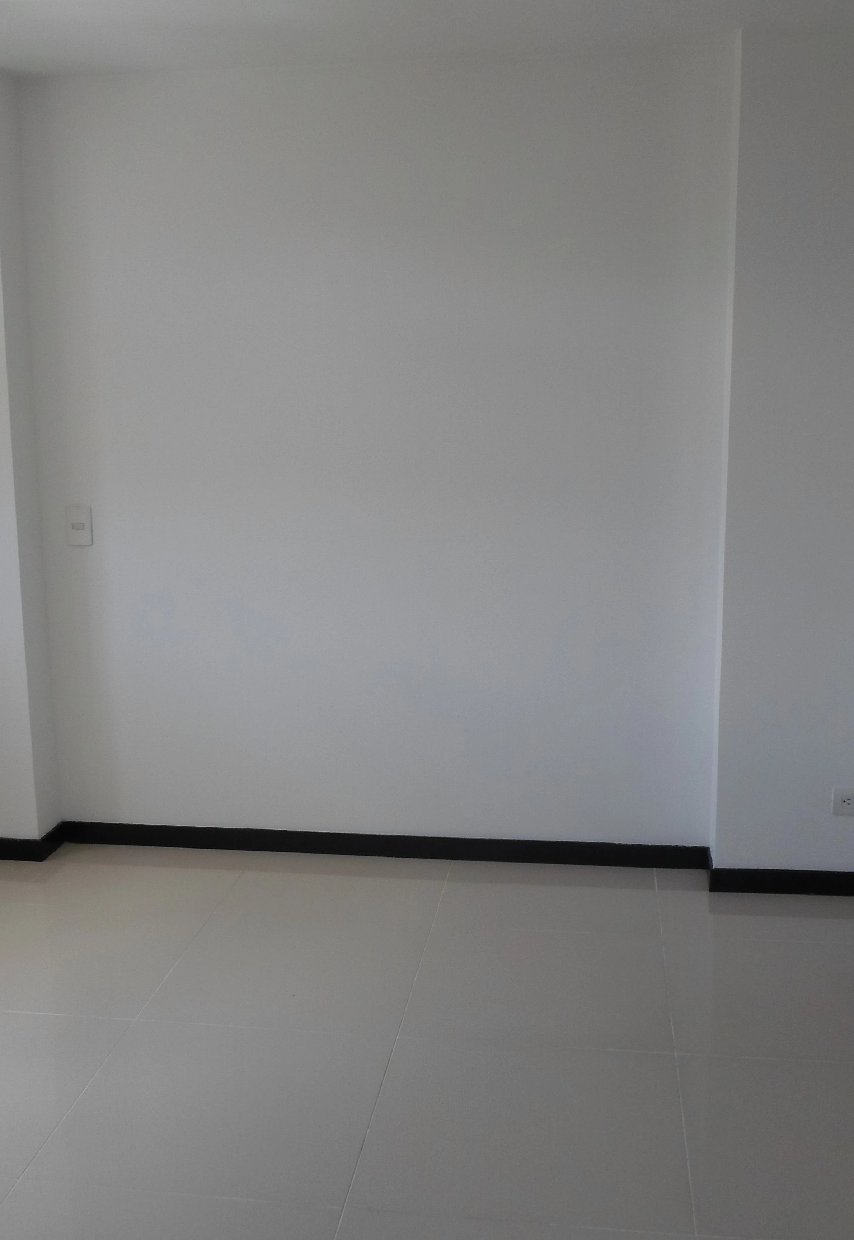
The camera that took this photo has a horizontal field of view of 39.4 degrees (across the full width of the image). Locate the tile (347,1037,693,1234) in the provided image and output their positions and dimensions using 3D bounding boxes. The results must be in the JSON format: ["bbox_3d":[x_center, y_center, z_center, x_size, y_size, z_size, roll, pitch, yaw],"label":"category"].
[{"bbox_3d":[0.197,0.988,2.340,0.602,0.010,0.592,1,10,8],"label":"tile"}]

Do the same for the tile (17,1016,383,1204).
[{"bbox_3d":[-0.403,0.979,2.423,0.602,0.010,0.592,1,10,8],"label":"tile"}]

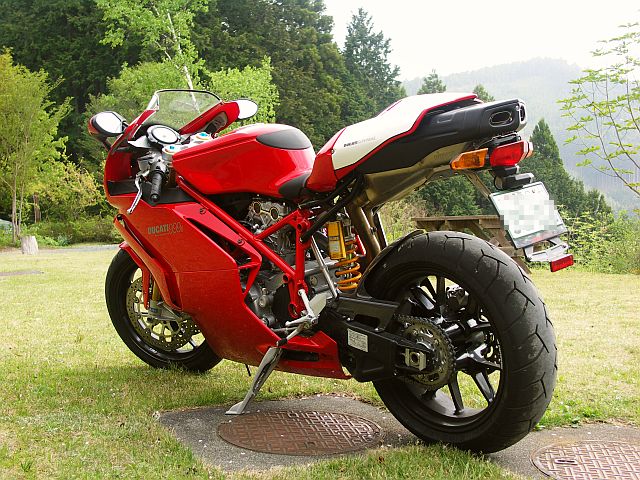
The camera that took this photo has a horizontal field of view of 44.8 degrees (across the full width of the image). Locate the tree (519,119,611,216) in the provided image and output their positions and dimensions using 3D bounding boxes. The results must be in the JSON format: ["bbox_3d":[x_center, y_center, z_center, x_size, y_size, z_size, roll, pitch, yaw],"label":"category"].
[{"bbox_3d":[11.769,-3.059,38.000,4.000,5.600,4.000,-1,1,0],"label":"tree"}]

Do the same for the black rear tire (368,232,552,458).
[{"bbox_3d":[0.352,0.282,2.123,0.190,0.622,0.622,-16,12,-41],"label":"black rear tire"}]

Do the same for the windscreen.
[{"bbox_3d":[-0.564,-0.466,2.887,0.280,0.155,0.320,-16,12,-41],"label":"windscreen"}]

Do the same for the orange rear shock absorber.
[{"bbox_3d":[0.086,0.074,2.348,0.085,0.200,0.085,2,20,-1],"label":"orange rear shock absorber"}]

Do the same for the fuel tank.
[{"bbox_3d":[-0.213,-0.261,2.568,0.300,0.240,0.620,-16,12,-41],"label":"fuel tank"}]

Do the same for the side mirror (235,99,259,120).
[{"bbox_3d":[-0.284,-0.510,3.021,0.125,0.075,0.065,-15,10,-33],"label":"side mirror"}]

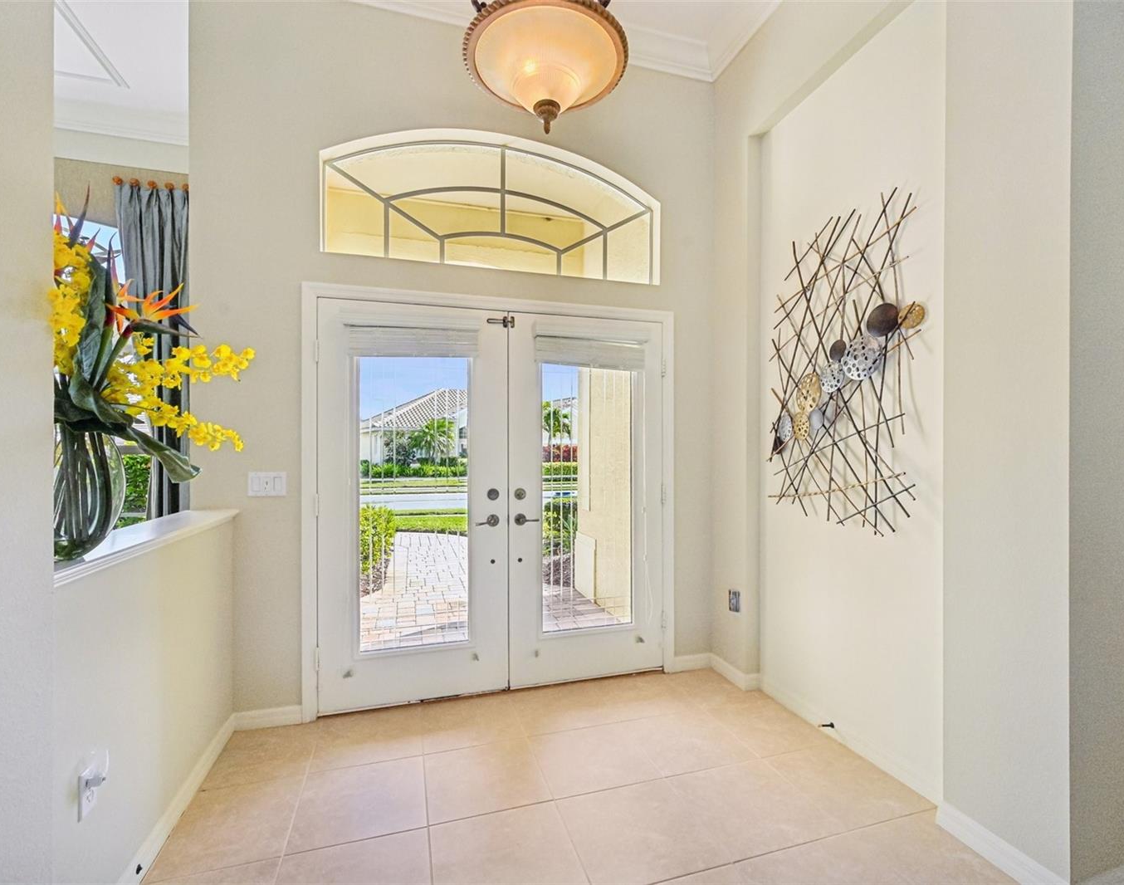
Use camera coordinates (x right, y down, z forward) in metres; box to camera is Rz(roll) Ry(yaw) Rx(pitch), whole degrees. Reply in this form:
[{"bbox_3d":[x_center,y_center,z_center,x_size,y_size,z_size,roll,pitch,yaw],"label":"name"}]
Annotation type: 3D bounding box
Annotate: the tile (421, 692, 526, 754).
[{"bbox_3d":[-0.432,1.335,2.474,0.447,0.010,0.427,0,0,-17],"label":"tile"}]

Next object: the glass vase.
[{"bbox_3d":[-1.280,0.120,1.330,0.240,0.345,0.240,0,0,-17],"label":"glass vase"}]

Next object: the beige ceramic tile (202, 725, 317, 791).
[{"bbox_3d":[-1.266,1.337,2.224,0.380,0.012,0.427,0,0,-17],"label":"beige ceramic tile"}]

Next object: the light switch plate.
[{"bbox_3d":[-1.373,0.195,2.405,0.160,0.112,0.011,0,0,-17],"label":"light switch plate"}]

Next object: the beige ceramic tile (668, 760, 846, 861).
[{"bbox_3d":[0.687,1.333,1.903,0.447,0.010,0.430,0,0,-17],"label":"beige ceramic tile"}]

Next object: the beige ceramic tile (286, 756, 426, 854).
[{"bbox_3d":[-0.742,1.337,1.932,0.452,0.012,0.432,0,0,-17],"label":"beige ceramic tile"}]

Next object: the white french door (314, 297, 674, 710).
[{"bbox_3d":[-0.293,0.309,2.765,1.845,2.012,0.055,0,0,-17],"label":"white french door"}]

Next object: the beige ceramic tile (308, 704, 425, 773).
[{"bbox_3d":[-0.869,1.337,2.354,0.452,0.012,0.447,0,0,-17],"label":"beige ceramic tile"}]

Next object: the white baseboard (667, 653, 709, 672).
[{"bbox_3d":[0.765,1.291,3.041,0.260,0.088,0.015,0,0,-17],"label":"white baseboard"}]

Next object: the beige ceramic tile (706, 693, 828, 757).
[{"bbox_3d":[0.962,1.335,2.442,0.380,0.010,0.430,0,0,-17],"label":"beige ceramic tile"}]

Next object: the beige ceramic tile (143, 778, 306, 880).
[{"bbox_3d":[-1.142,1.336,1.812,0.380,0.012,0.432,0,0,-17],"label":"beige ceramic tile"}]

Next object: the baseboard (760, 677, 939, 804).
[{"bbox_3d":[1.217,1.285,2.319,0.016,0.090,0.980,0,0,-17],"label":"baseboard"}]

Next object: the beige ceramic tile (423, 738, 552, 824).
[{"bbox_3d":[-0.306,1.333,2.058,0.447,0.010,0.430,0,0,-17],"label":"beige ceramic tile"}]

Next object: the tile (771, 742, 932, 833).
[{"bbox_3d":[1.101,1.341,2.033,0.408,0.012,0.432,0,0,-17],"label":"tile"}]

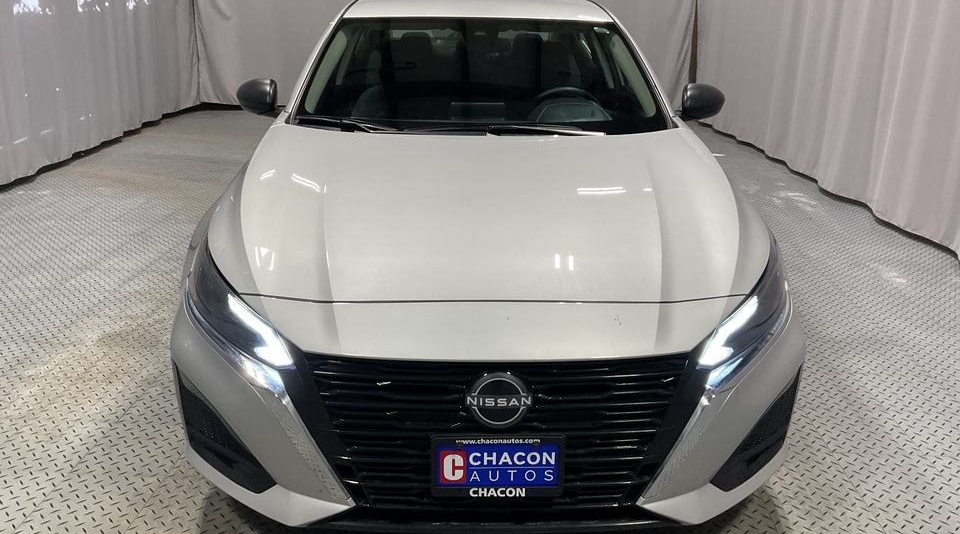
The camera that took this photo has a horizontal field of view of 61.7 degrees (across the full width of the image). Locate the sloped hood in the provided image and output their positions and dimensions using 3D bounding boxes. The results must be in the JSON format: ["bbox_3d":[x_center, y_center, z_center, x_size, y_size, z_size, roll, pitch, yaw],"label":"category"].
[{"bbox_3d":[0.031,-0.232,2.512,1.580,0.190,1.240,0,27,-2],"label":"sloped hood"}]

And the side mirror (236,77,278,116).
[{"bbox_3d":[-0.931,-0.720,3.394,0.200,0.150,0.140,0,19,-2],"label":"side mirror"}]

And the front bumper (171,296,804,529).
[{"bbox_3d":[0.039,0.317,2.137,1.800,0.550,0.580,0,19,-2],"label":"front bumper"}]

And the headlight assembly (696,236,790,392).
[{"bbox_3d":[0.686,0.102,2.156,0.400,0.260,0.420,-4,20,-13],"label":"headlight assembly"}]

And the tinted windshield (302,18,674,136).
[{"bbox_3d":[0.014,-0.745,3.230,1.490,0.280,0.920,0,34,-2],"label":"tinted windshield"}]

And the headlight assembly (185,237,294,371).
[{"bbox_3d":[-0.607,0.078,2.115,0.400,0.230,0.420,4,19,10],"label":"headlight assembly"}]

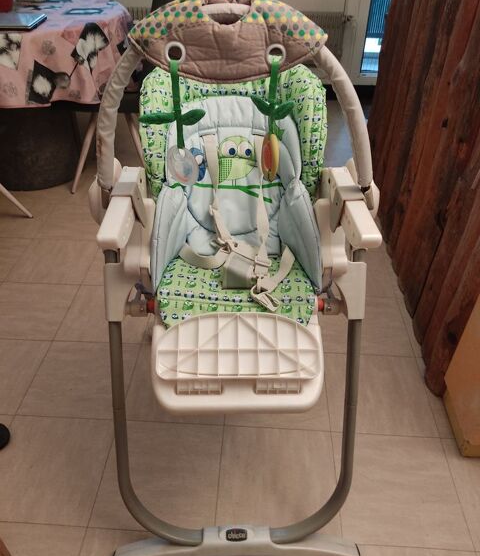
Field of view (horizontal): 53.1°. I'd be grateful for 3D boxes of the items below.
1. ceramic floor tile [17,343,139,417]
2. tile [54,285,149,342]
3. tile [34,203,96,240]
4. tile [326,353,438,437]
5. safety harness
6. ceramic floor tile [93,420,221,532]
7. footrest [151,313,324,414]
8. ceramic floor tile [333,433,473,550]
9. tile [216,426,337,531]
[{"bbox_3d":[-0.489,0.314,1.502,0.302,0.010,0.302,2,38,2],"label":"ceramic floor tile"},{"bbox_3d":[-0.474,0.129,1.741,0.302,0.010,0.302,2,38,2],"label":"tile"},{"bbox_3d":[-0.740,-0.253,2.217,0.302,0.010,0.302,2,38,2],"label":"tile"},{"bbox_3d":[0.417,0.352,1.469,0.302,0.010,0.302,2,38,2],"label":"tile"},{"bbox_3d":[-0.006,-0.132,1.020,0.250,0.250,0.310,0,38,-1],"label":"safety harness"},{"bbox_3d":[-0.202,0.511,1.255,0.302,0.010,0.302,2,38,2],"label":"ceramic floor tile"},{"bbox_3d":[-0.005,0.167,0.940,0.328,0.195,0.065,-1,-7,-2],"label":"footrest"},{"bbox_3d":[0.401,0.537,1.237,0.302,0.010,0.302,2,38,2],"label":"ceramic floor tile"},{"bbox_3d":[0.099,0.525,1.246,0.302,0.010,0.302,2,38,2],"label":"tile"}]

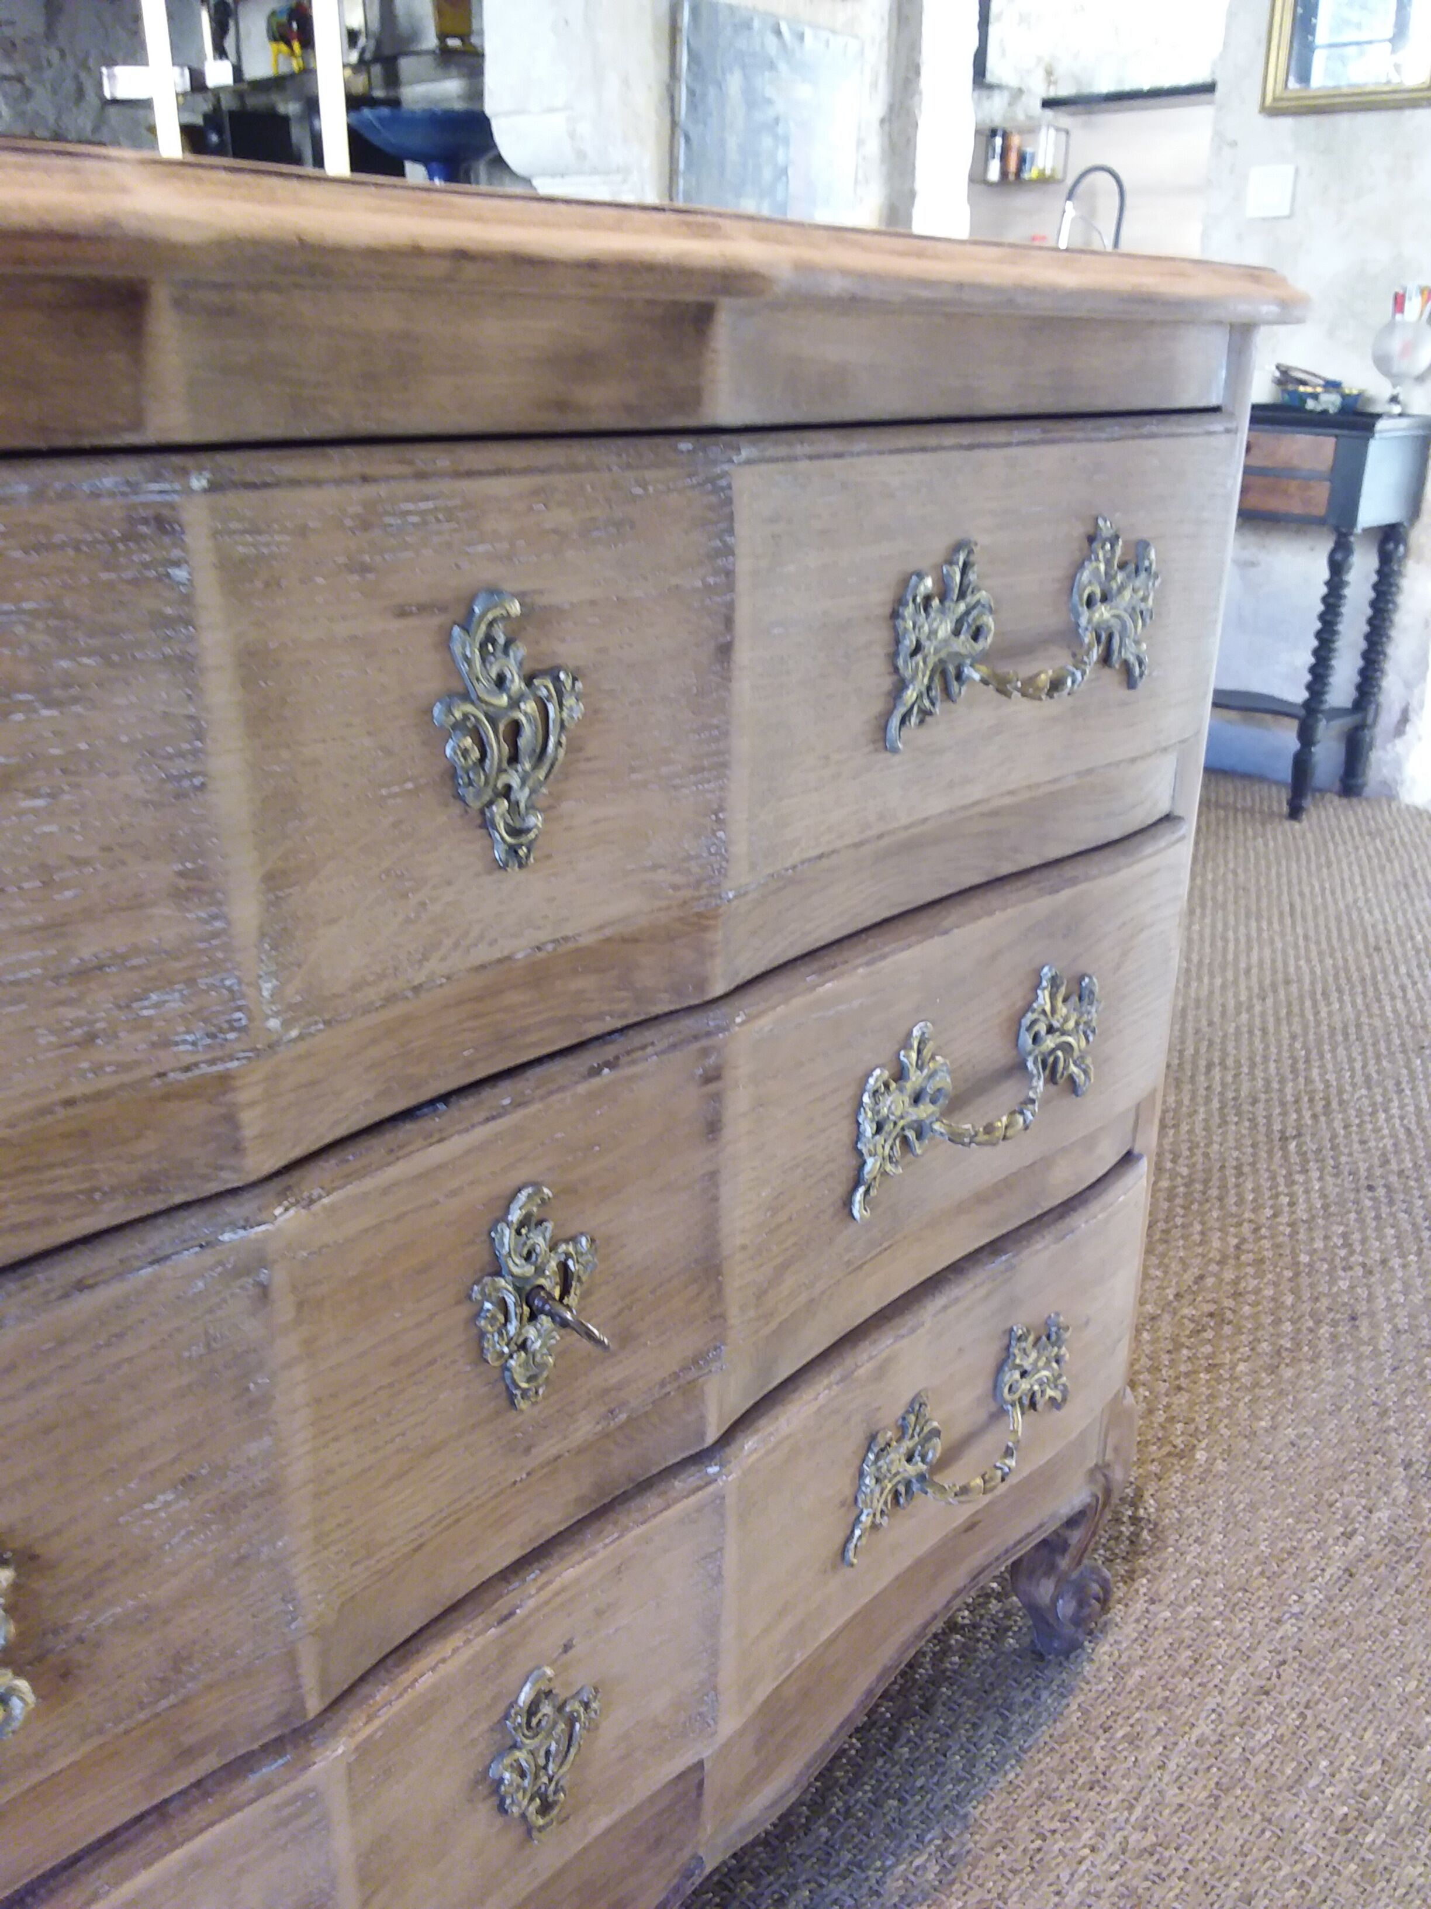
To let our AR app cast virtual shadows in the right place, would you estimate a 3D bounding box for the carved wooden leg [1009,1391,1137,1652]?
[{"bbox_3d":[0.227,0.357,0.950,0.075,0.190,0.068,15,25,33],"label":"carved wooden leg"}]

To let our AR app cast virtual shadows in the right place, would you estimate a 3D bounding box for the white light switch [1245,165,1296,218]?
[{"bbox_3d":[1.015,-1.395,2.720,0.083,0.083,0.012,17,27,38],"label":"white light switch"}]

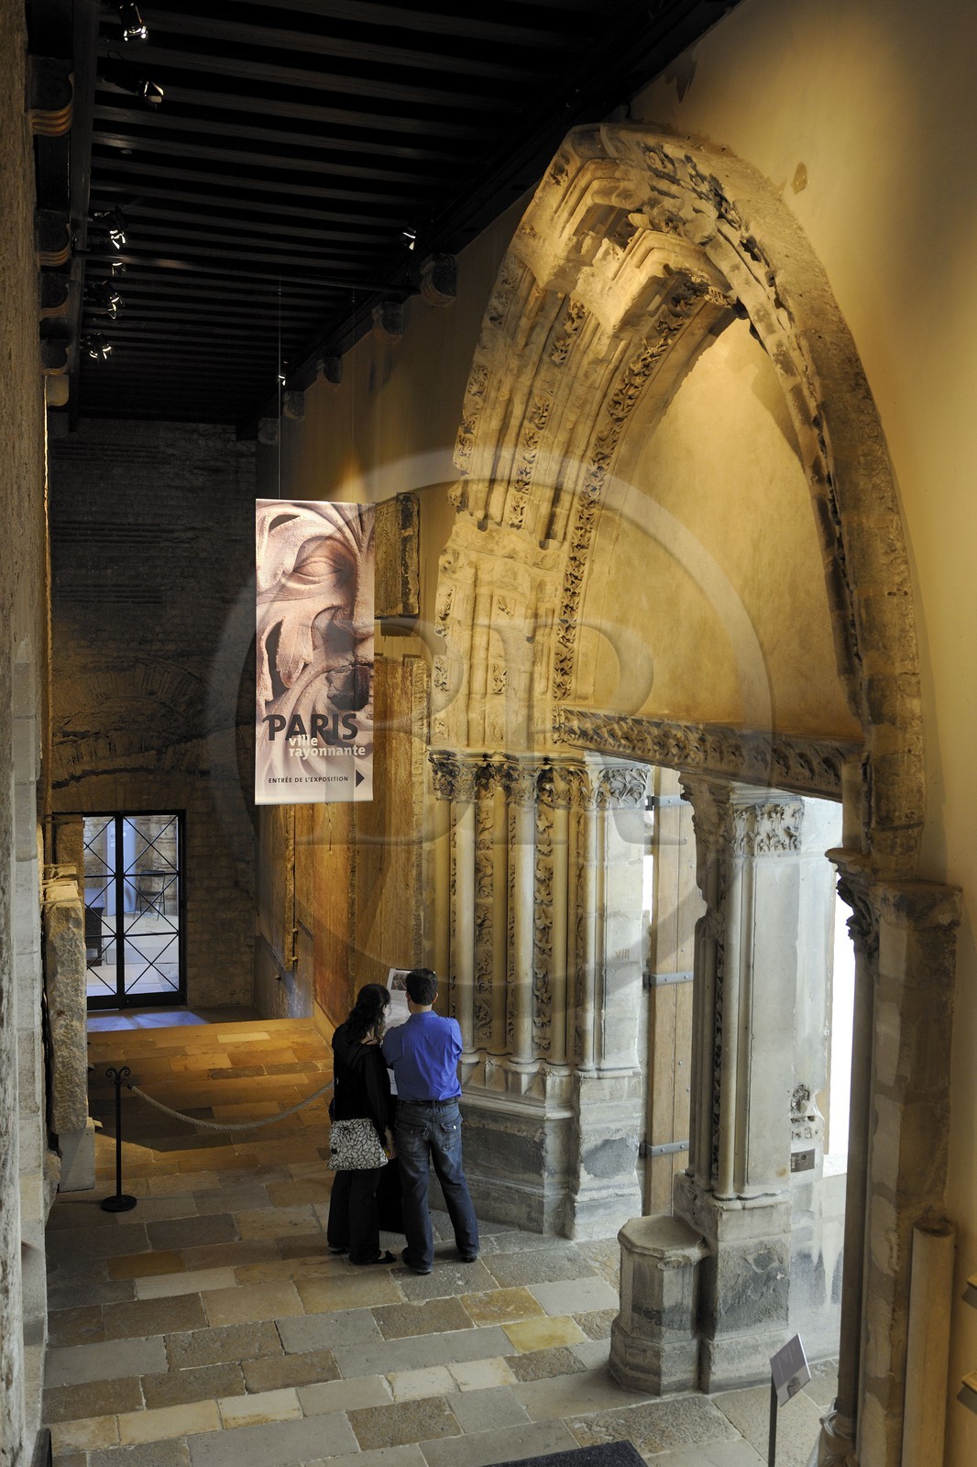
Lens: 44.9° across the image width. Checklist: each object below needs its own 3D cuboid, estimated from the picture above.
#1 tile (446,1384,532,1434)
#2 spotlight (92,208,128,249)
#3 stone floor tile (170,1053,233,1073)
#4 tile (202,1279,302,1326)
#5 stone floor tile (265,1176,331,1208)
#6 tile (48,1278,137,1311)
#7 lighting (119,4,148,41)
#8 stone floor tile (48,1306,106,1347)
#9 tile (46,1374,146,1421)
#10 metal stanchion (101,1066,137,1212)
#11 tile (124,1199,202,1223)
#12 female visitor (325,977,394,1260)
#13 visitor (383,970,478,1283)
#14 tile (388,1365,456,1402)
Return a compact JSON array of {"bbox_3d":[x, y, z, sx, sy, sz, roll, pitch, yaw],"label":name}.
[{"bbox_3d":[-0.003,3.276,5.699,0.328,0.030,0.287,0,5,-18],"label":"tile"},{"bbox_3d":[-2.160,-2.881,6.741,0.190,0.220,0.170,2,5,6],"label":"spotlight"},{"bbox_3d":[-2.441,2.805,10.022,0.502,0.030,0.341,1,5,-18],"label":"stone floor tile"},{"bbox_3d":[-1.310,3.183,6.567,0.513,0.030,0.359,0,5,-18],"label":"tile"},{"bbox_3d":[-1.199,3.047,7.818,0.502,0.030,0.322,1,5,-18],"label":"stone floor tile"},{"bbox_3d":[-2.277,3.210,6.722,0.525,0.035,0.258,-1,4,-15],"label":"tile"},{"bbox_3d":[-1.478,-2.966,4.926,0.100,0.110,0.150,2,-36,23],"label":"lighting"},{"bbox_3d":[-2.260,3.231,6.402,0.350,0.035,0.369,-1,4,-15],"label":"stone floor tile"},{"bbox_3d":[-1.893,3.205,5.655,0.468,0.030,0.276,1,5,-16],"label":"tile"},{"bbox_3d":[-2.393,2.603,7.654,0.230,0.906,0.230,-1,5,-20],"label":"metal stanchion"},{"bbox_3d":[-2.111,3.035,7.525,0.496,0.030,0.342,1,5,-17],"label":"tile"},{"bbox_3d":[-0.733,2.262,6.945,0.430,1.665,0.400,3,7,20],"label":"female visitor"},{"bbox_3d":[-0.349,2.217,6.914,0.540,1.768,0.500,-1,7,-16],"label":"visitor"},{"bbox_3d":[-0.329,3.279,5.933,0.320,0.035,0.218,-1,4,-15],"label":"tile"}]

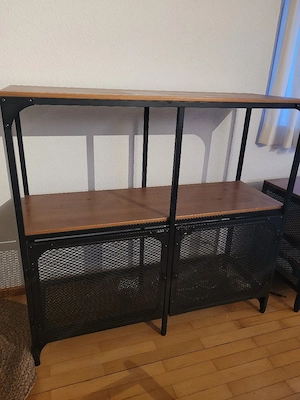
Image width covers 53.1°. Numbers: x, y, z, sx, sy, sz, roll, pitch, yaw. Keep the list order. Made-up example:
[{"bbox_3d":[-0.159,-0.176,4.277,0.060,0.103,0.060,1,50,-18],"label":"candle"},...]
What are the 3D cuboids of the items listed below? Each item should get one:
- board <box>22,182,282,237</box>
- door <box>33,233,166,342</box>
[{"bbox_3d":[0.026,0.012,1.208,0.994,0.018,0.310,-5,23,-18],"label":"board"},{"bbox_3d":[-0.164,0.309,1.075,0.474,0.408,0.020,-5,23,-18],"label":"door"}]

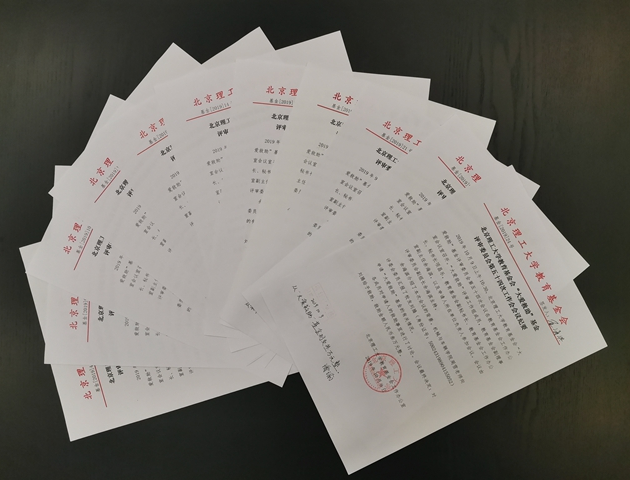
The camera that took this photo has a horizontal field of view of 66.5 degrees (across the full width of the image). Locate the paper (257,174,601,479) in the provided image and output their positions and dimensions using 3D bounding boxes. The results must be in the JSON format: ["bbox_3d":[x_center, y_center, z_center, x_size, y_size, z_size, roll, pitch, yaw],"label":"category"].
[{"bbox_3d":[0.121,0.081,0.500,0.297,0.006,0.210,-26,86,-1],"label":"paper"}]

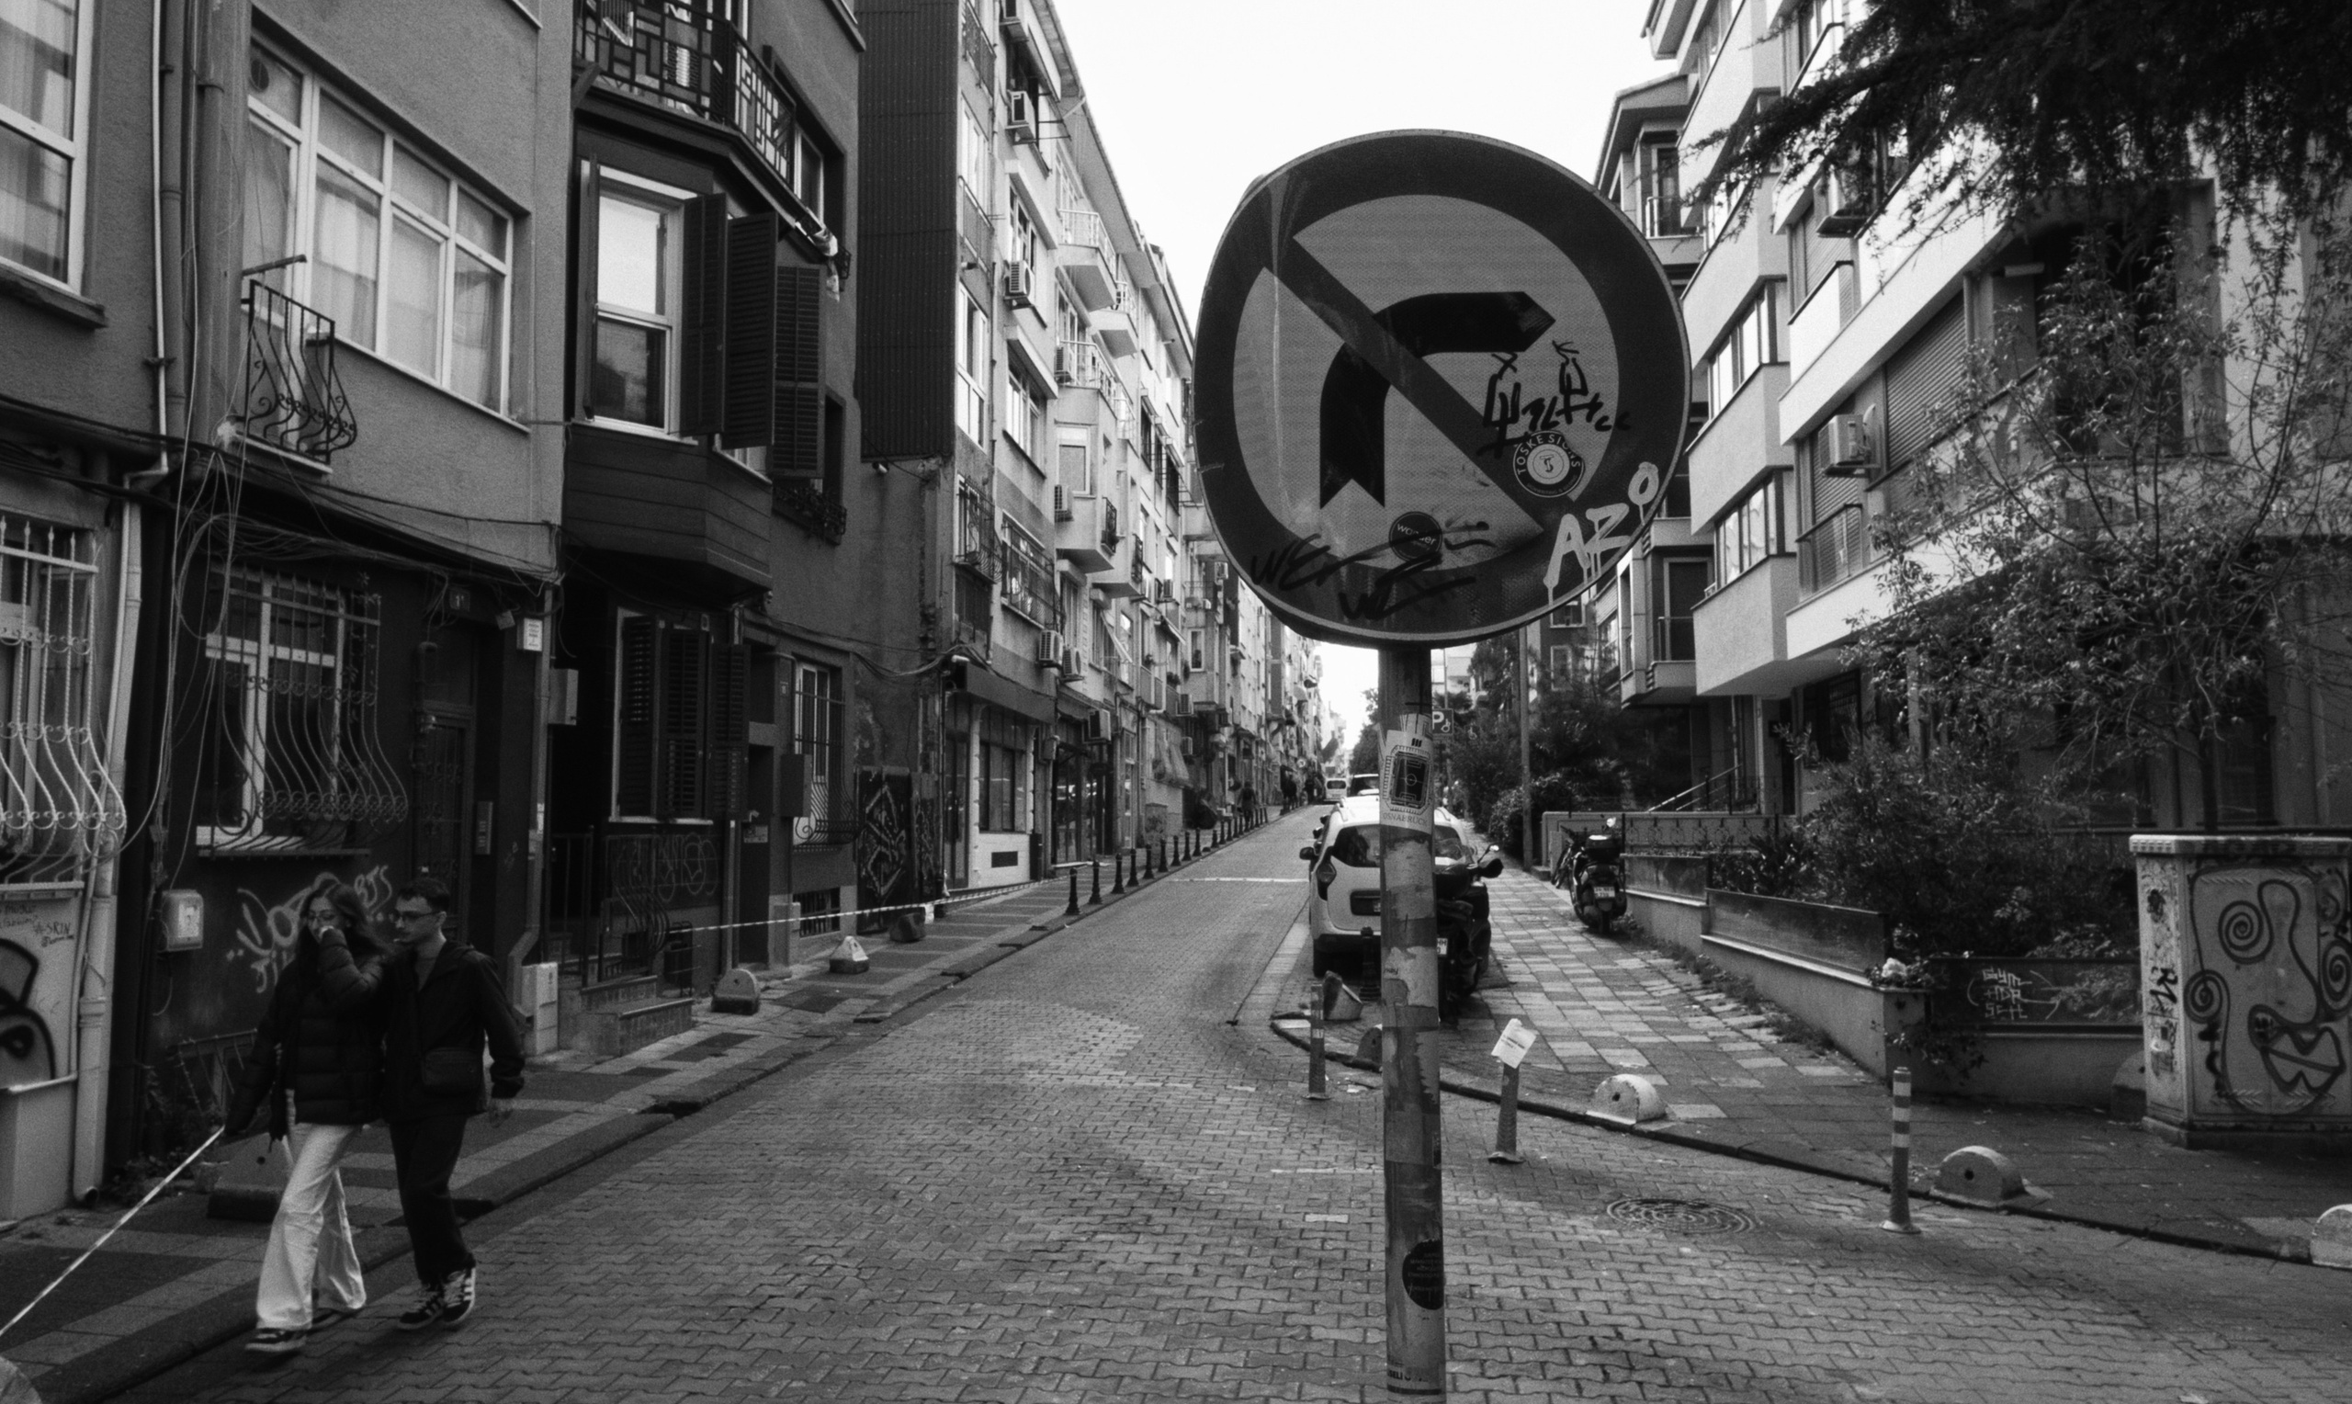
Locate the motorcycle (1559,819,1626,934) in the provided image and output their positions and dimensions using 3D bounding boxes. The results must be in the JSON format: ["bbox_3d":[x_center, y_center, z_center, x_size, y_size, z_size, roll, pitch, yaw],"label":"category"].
[{"bbox_3d":[5.200,2.160,19.500,0.720,1.270,1.900,0,-5,4],"label":"motorcycle"}]

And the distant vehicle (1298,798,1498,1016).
[{"bbox_3d":[2.380,2.090,17.500,1.780,1.730,4.000,0,-3,5],"label":"distant vehicle"}]

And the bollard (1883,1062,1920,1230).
[{"bbox_3d":[3.580,2.199,7.730,0.200,0.750,0.200,0,-5,0],"label":"bollard"}]

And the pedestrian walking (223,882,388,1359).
[{"bbox_3d":[-3.300,1.560,5.950,0.600,1.680,0.580,0,-5,6],"label":"pedestrian walking"}]

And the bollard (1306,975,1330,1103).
[{"bbox_3d":[0.972,2.298,10.630,0.180,0.750,0.180,0,-5,0],"label":"bollard"}]

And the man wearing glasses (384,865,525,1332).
[{"bbox_3d":[-2.850,1.555,6.150,0.580,1.720,0.480,-1,-5,7],"label":"man wearing glasses"}]

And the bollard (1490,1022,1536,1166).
[{"bbox_3d":[1.906,2.223,8.960,0.200,0.750,0.200,3,-5,0],"label":"bollard"}]

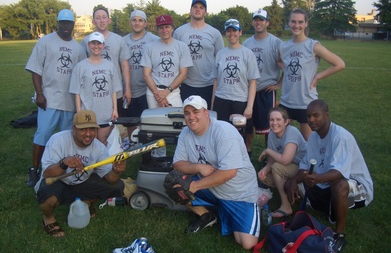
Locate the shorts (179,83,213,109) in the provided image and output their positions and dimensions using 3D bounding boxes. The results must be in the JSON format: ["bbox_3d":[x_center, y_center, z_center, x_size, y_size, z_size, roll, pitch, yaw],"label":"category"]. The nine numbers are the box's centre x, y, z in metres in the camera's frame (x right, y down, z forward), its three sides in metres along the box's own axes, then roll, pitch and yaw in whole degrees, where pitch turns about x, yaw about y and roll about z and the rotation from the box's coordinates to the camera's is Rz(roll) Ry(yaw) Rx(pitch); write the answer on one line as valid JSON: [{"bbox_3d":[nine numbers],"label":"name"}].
[{"bbox_3d":[0.022,-0.255,4.405,0.430,0.500,0.300,1,13,4],"label":"shorts"}]

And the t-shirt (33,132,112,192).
[{"bbox_3d":[-1.031,0.287,3.340,0.590,0.490,0.390,-6,14,-24],"label":"t-shirt"}]

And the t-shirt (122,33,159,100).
[{"bbox_3d":[-0.633,-0.698,4.512,0.540,0.740,0.310,0,13,0],"label":"t-shirt"}]

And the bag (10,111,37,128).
[{"bbox_3d":[-2.846,-0.121,6.758,0.580,0.220,0.360,0,13,0],"label":"bag"}]

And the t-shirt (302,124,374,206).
[{"bbox_3d":[1.096,0.293,3.095,0.420,0.630,0.490,-13,18,-44],"label":"t-shirt"}]

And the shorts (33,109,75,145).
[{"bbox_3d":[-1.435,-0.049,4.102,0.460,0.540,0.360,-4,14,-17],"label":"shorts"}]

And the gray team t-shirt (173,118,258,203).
[{"bbox_3d":[0.150,0.237,2.959,0.520,0.620,0.440,12,17,42],"label":"gray team t-shirt"}]

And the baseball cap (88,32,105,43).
[{"bbox_3d":[-0.929,-0.835,3.720,0.170,0.140,0.255,-3,13,-13],"label":"baseball cap"}]

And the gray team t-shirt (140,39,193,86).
[{"bbox_3d":[-0.279,-0.628,3.880,0.510,0.480,0.280,-1,13,-3],"label":"gray team t-shirt"}]

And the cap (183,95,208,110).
[{"bbox_3d":[0.000,-0.171,2.793,0.178,0.125,0.255,5,14,19],"label":"cap"}]

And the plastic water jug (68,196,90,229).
[{"bbox_3d":[-0.965,0.702,3.287,0.157,0.245,0.157,7,15,28],"label":"plastic water jug"}]

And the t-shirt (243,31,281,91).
[{"bbox_3d":[0.759,-0.731,4.480,0.500,0.660,0.290,5,14,21],"label":"t-shirt"}]

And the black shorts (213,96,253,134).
[{"bbox_3d":[0.372,-0.127,3.870,0.400,0.400,0.280,-1,13,-3],"label":"black shorts"}]

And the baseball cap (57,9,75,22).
[{"bbox_3d":[-1.245,-1.062,3.800,0.175,0.140,0.260,-4,14,-17],"label":"baseball cap"}]

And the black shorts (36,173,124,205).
[{"bbox_3d":[-0.939,0.484,3.313,0.650,0.310,0.480,-4,14,-18],"label":"black shorts"}]

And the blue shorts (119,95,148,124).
[{"bbox_3d":[-0.678,-0.226,4.625,0.430,0.480,0.310,0,13,0],"label":"blue shorts"}]

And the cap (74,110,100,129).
[{"bbox_3d":[-0.866,-0.056,3.170,0.180,0.140,0.265,-8,15,-32],"label":"cap"}]

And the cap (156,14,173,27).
[{"bbox_3d":[-0.298,-1.018,3.820,0.175,0.140,0.260,1,13,4],"label":"cap"}]

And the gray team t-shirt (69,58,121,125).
[{"bbox_3d":[-0.980,-0.340,3.883,0.505,0.640,0.280,-3,13,-14],"label":"gray team t-shirt"}]

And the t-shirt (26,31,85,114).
[{"bbox_3d":[-1.396,-0.555,3.981,0.620,0.800,0.380,-5,14,-19],"label":"t-shirt"}]

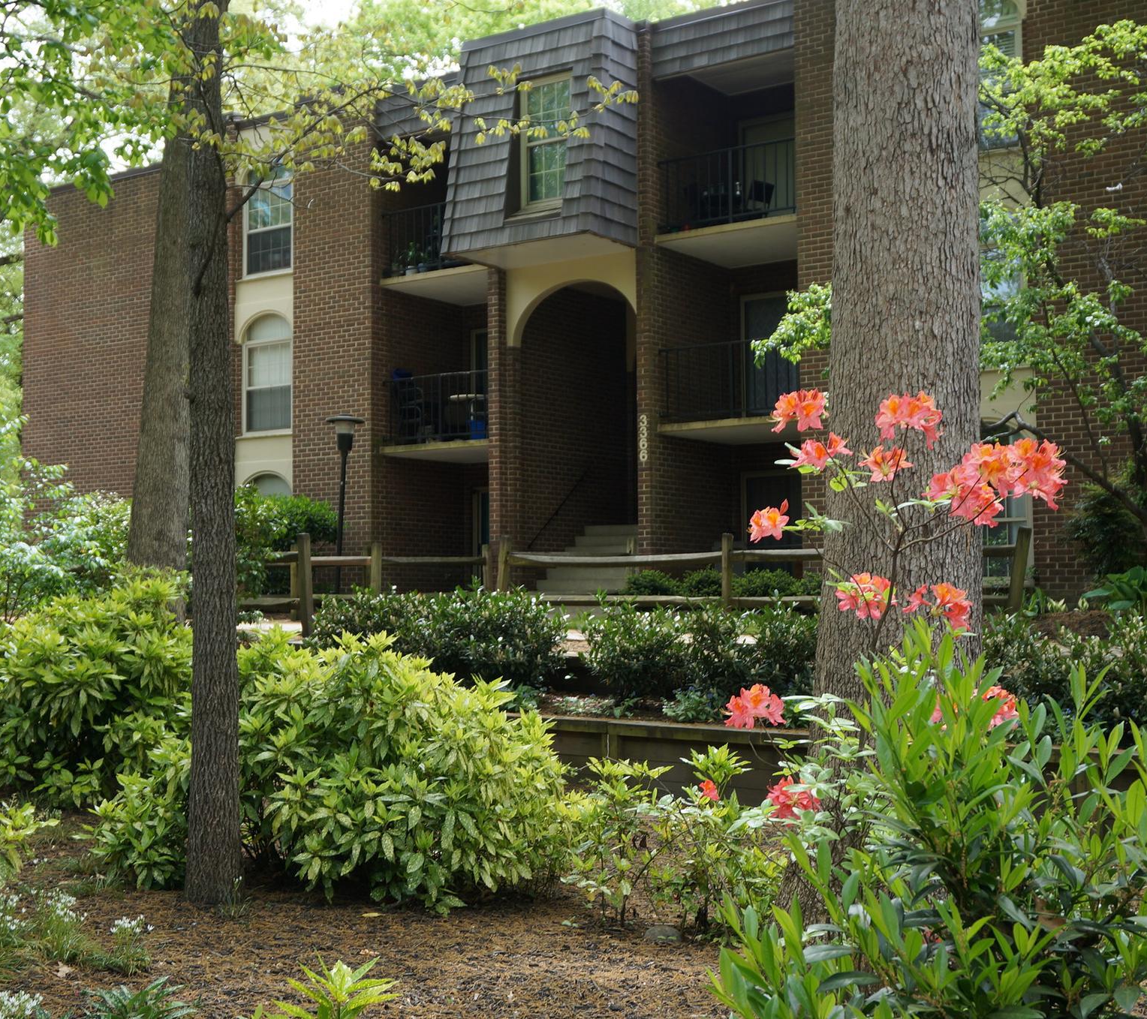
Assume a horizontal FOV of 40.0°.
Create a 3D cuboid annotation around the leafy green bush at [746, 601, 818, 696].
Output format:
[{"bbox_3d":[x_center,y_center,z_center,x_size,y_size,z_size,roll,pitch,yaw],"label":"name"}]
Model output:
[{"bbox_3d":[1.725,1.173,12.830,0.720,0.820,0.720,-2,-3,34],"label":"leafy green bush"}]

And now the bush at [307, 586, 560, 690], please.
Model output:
[{"bbox_3d":[-1.334,1.237,15.041,2.600,1.020,1.000,-2,-3,34],"label":"bush"}]

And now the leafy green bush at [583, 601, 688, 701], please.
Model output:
[{"bbox_3d":[0.526,1.198,13.400,0.950,0.820,0.880,0,-3,0],"label":"leafy green bush"}]

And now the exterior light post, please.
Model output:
[{"bbox_3d":[-3.316,-0.052,22.800,0.530,2.620,0.530,0,-3,0],"label":"exterior light post"}]

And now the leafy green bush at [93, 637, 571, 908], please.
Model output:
[{"bbox_3d":[-1.312,1.335,8.484,2.500,1.300,1.800,0,-3,-9],"label":"leafy green bush"}]

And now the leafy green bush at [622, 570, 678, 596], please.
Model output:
[{"bbox_3d":[1.025,1.000,21.200,0.680,0.400,0.650,0,-3,0],"label":"leafy green bush"}]

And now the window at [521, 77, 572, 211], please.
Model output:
[{"bbox_3d":[-0.368,-5.110,21.948,0.882,1.813,0.120,-2,-4,34],"label":"window"}]

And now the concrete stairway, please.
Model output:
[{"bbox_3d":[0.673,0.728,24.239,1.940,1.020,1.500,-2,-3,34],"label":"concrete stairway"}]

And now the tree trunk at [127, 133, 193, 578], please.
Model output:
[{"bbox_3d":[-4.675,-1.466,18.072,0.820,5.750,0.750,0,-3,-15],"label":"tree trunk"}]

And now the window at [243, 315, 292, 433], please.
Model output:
[{"bbox_3d":[-5.152,-2.272,26.554,1.108,1.961,0.140,-2,-3,34],"label":"window"}]

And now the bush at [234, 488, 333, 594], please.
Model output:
[{"bbox_3d":[-4.176,0.486,22.800,1.400,1.550,1.250,-2,-4,34],"label":"bush"}]

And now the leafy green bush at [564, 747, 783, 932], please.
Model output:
[{"bbox_3d":[0.484,1.594,7.700,1.020,0.840,0.850,0,-3,0],"label":"leafy green bush"}]

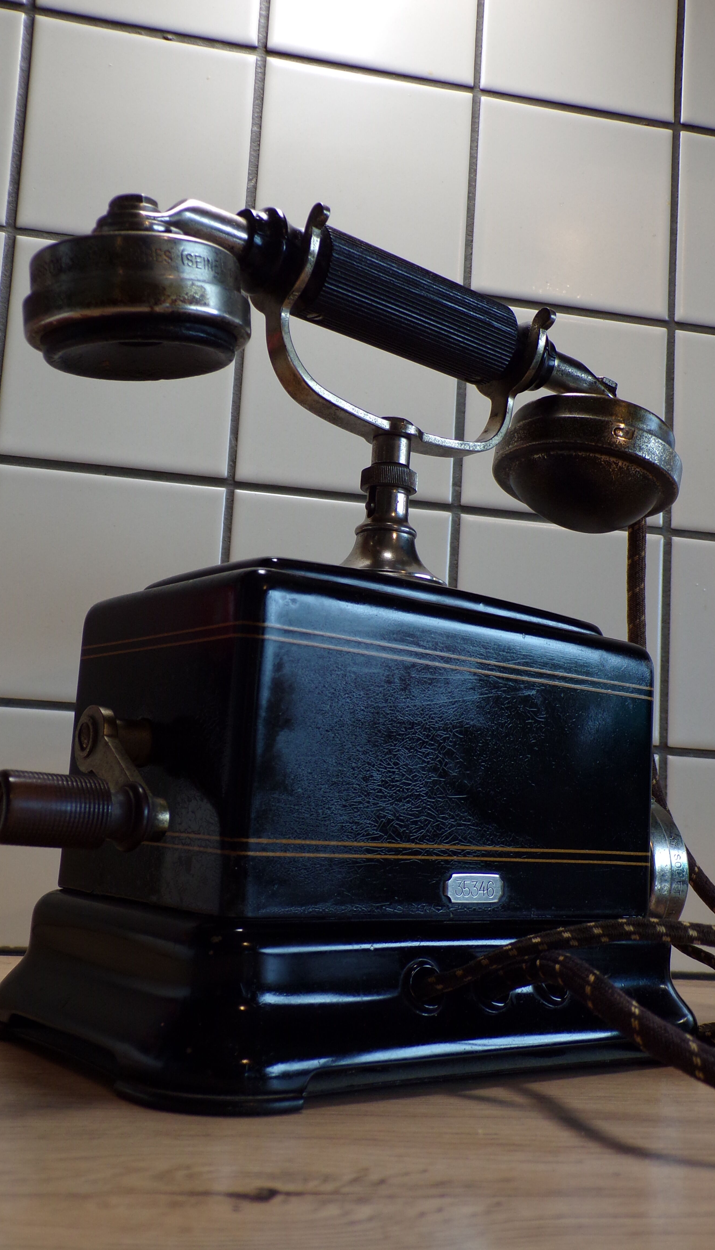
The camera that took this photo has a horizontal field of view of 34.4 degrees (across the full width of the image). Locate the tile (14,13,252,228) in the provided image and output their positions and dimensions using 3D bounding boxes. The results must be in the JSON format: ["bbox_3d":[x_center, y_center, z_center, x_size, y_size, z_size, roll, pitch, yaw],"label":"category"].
[{"bbox_3d":[-0.100,-0.224,0.538,0.101,0.101,0.007,5,-9,-10],"label":"tile"}]

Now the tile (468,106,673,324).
[{"bbox_3d":[0.107,-0.206,0.577,0.101,0.101,0.007,5,-9,-10],"label":"tile"}]

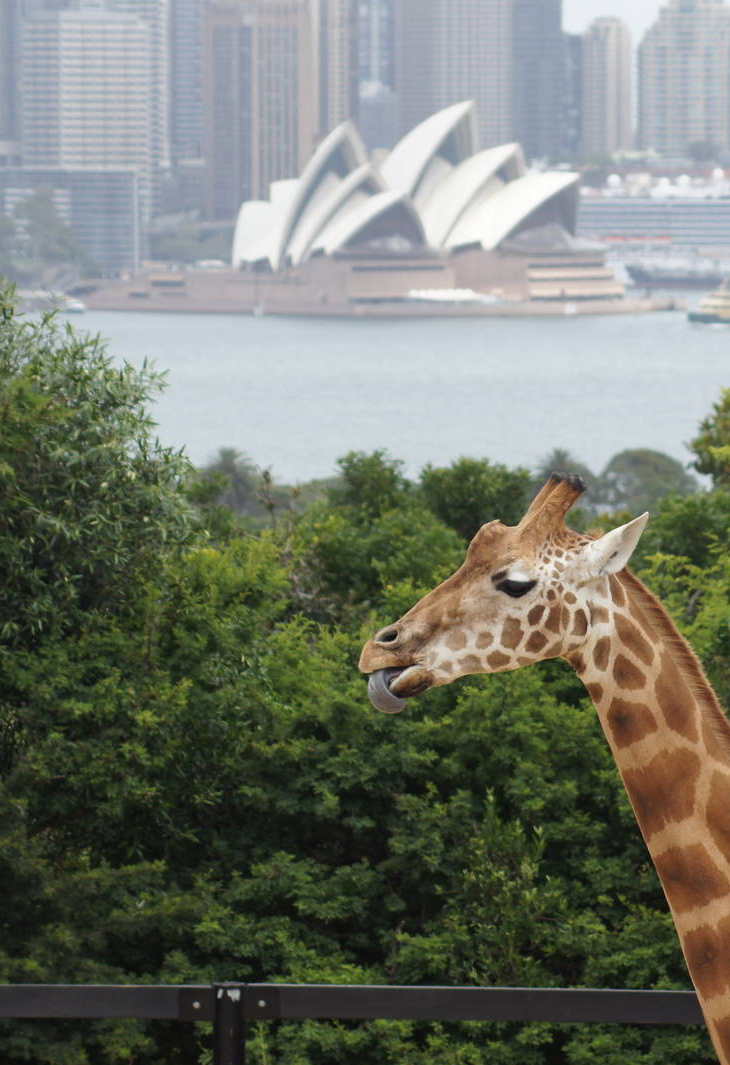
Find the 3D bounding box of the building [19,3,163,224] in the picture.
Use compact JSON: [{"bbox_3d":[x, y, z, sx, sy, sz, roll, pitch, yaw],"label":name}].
[{"bbox_3d":[-117.720,-172.350,3430.000,50.000,108.290,36.000,-2,3,-30],"label":"building"}]

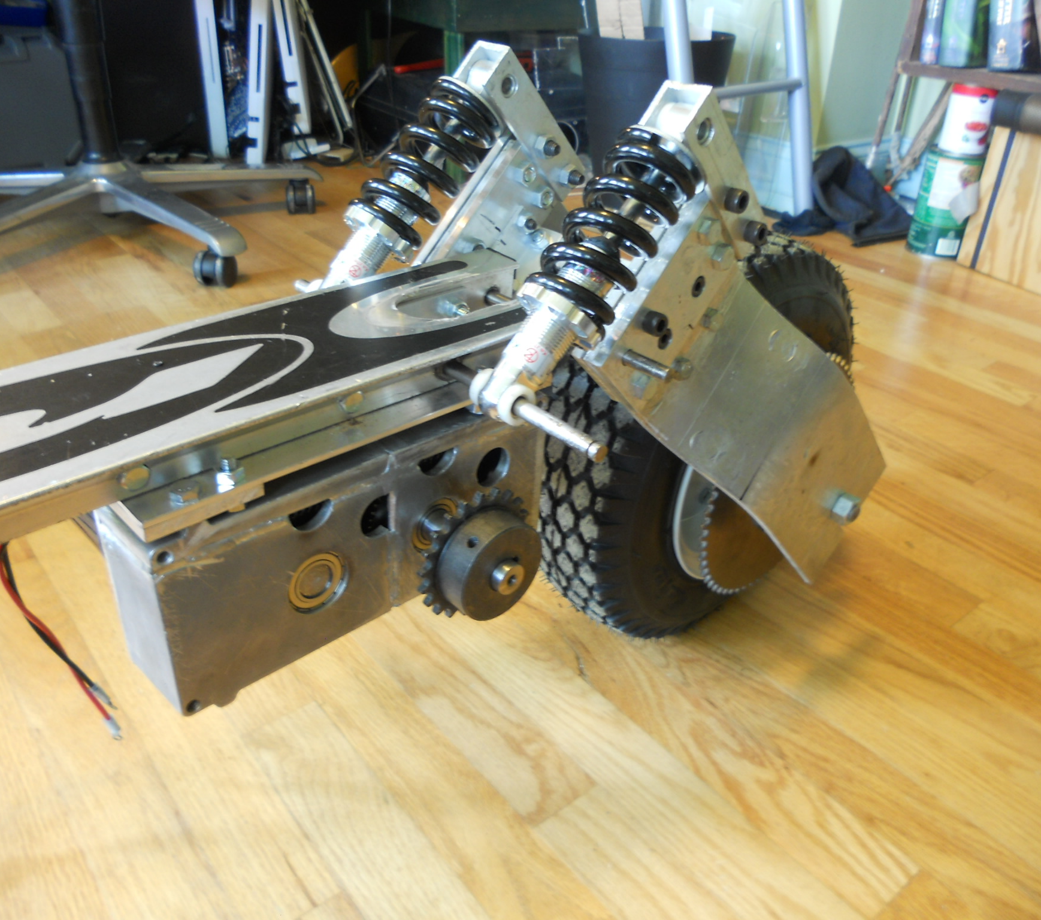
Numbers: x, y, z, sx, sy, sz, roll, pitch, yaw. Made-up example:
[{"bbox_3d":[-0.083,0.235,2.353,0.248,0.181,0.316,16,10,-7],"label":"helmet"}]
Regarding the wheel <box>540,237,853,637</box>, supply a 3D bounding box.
[{"bbox_3d":[0.135,-0.017,0.722,0.313,0.313,0.095,-25,40,-38],"label":"wheel"}]

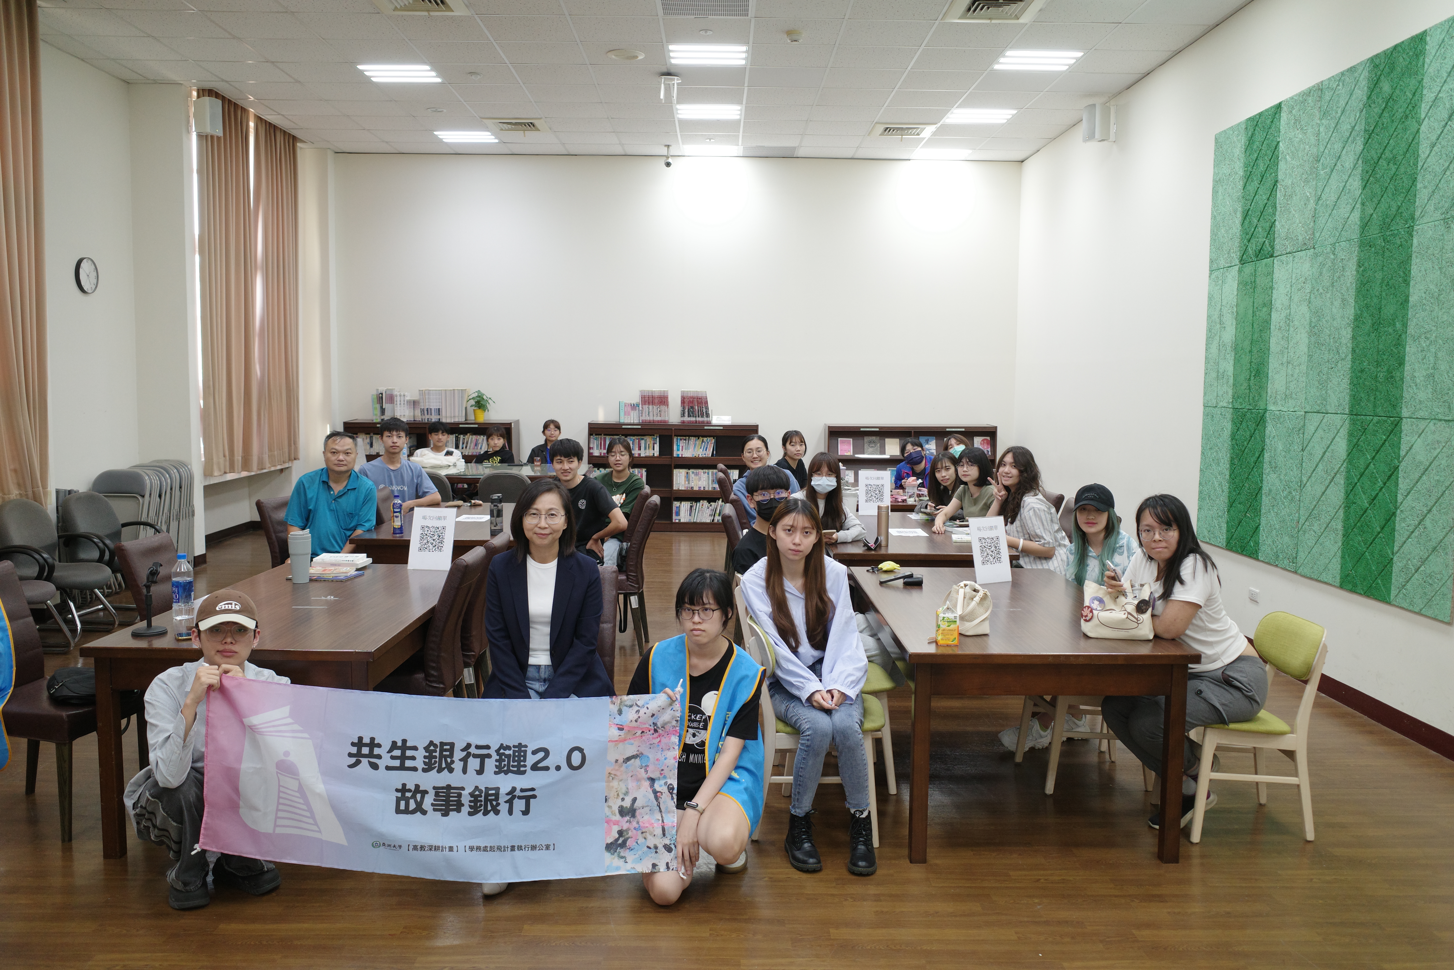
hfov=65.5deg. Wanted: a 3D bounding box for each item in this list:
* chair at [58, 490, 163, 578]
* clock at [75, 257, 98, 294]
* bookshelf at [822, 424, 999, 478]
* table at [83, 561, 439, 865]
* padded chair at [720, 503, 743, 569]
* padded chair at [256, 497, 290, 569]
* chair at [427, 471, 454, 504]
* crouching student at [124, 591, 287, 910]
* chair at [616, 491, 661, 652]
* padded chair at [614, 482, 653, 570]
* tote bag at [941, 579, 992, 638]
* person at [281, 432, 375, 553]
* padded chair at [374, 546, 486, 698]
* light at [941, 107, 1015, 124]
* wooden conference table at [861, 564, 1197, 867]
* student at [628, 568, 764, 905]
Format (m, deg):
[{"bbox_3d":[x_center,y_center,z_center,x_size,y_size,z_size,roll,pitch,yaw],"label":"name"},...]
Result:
[{"bbox_3d":[-4.062,0.468,7.501,0.590,0.860,0.570,2,6,9],"label":"chair"},{"bbox_3d":[-4.852,-1.586,8.563,0.044,0.282,0.282,0,6,-1],"label":"clock"},{"bbox_3d":[1.962,-0.054,12.239,1.780,1.130,0.430,1,5,-1],"label":"bookshelf"},{"bbox_3d":[-1.689,0.856,4.751,1.008,0.761,1.745,1,6,1],"label":"table"},{"bbox_3d":[0.260,0.619,6.261,0.600,0.980,0.450,1,6,0],"label":"padded chair"},{"bbox_3d":[-2.221,0.555,6.321,0.580,0.950,0.450,2,6,17],"label":"padded chair"},{"bbox_3d":[-2.536,0.276,9.770,0.544,0.851,0.574,0,6,-1],"label":"chair"},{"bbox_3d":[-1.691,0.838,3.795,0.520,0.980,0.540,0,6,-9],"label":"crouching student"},{"bbox_3d":[-0.696,0.523,6.824,0.580,0.950,0.450,1,5,2],"label":"chair"},{"bbox_3d":[-0.797,0.464,7.520,0.614,0.960,0.465,0,6,-1],"label":"padded chair"},{"bbox_3d":[0.904,0.460,4.241,0.180,0.176,0.130,1,6,5],"label":"tote bag"},{"bbox_3d":[-2.168,0.377,6.244,0.560,1.320,0.750,-3,6,-32],"label":"person"},{"bbox_3d":[-1.298,0.758,4.655,0.600,0.980,0.450,1,6,0],"label":"padded chair"},{"bbox_3d":[2.296,-3.327,10.173,0.600,0.070,0.600,1,6,-1],"label":"light"},{"bbox_3d":[1.099,0.866,4.709,0.988,0.756,1.695,0,6,-1],"label":"wooden conference table"},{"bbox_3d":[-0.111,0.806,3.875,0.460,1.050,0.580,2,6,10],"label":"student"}]

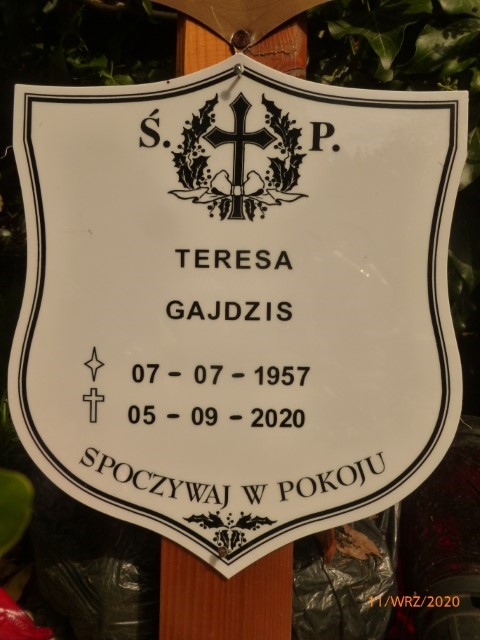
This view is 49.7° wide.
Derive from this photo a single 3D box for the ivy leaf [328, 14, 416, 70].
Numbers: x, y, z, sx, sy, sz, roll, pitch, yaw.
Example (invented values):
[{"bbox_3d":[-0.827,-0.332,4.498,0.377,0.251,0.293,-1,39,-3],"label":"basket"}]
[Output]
[{"bbox_3d":[0.102,-0.216,0.400,0.070,0.047,0.022,2,5,6],"label":"ivy leaf"}]

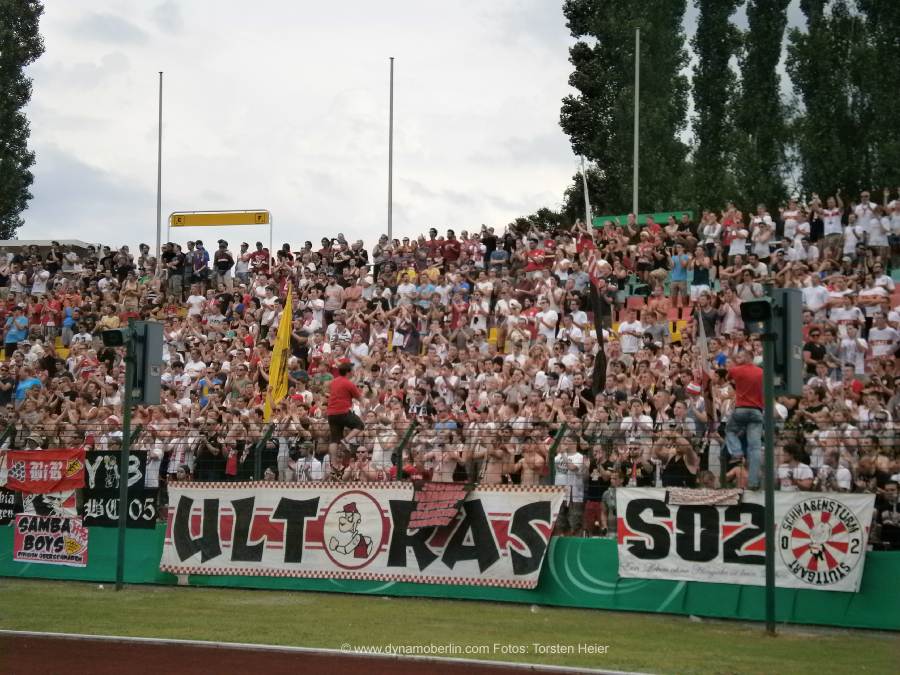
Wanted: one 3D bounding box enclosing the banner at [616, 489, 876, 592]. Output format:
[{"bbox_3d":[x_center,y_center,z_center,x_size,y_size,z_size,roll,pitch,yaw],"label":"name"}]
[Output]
[{"bbox_3d":[3.637,2.512,19.400,3.380,1.170,0.080,-3,-11,33],"label":"banner"}]

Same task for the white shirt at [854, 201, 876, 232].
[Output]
[{"bbox_3d":[9.908,-2.838,37.200,0.530,0.720,0.310,-2,-6,28],"label":"white shirt"}]

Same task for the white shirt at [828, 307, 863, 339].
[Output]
[{"bbox_3d":[7.193,-0.218,28.300,0.620,0.680,0.330,-1,-5,22],"label":"white shirt"}]

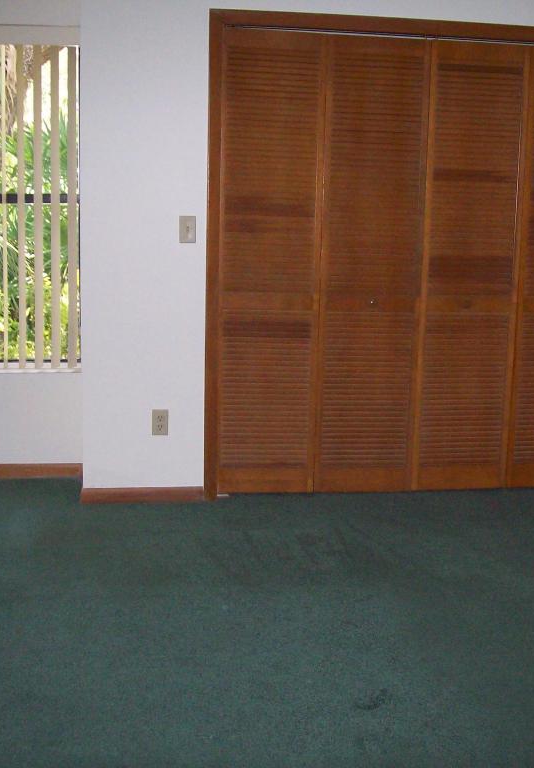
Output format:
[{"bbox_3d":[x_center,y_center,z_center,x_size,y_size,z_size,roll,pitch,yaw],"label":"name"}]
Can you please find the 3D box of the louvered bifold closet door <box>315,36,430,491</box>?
[{"bbox_3d":[0.462,-0.503,4.769,0.469,2.015,0.034,0,9,-9],"label":"louvered bifold closet door"}]

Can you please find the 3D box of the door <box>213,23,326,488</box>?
[{"bbox_3d":[0.013,-0.501,4.698,0.440,2.015,0.034,0,9,-9],"label":"door"}]

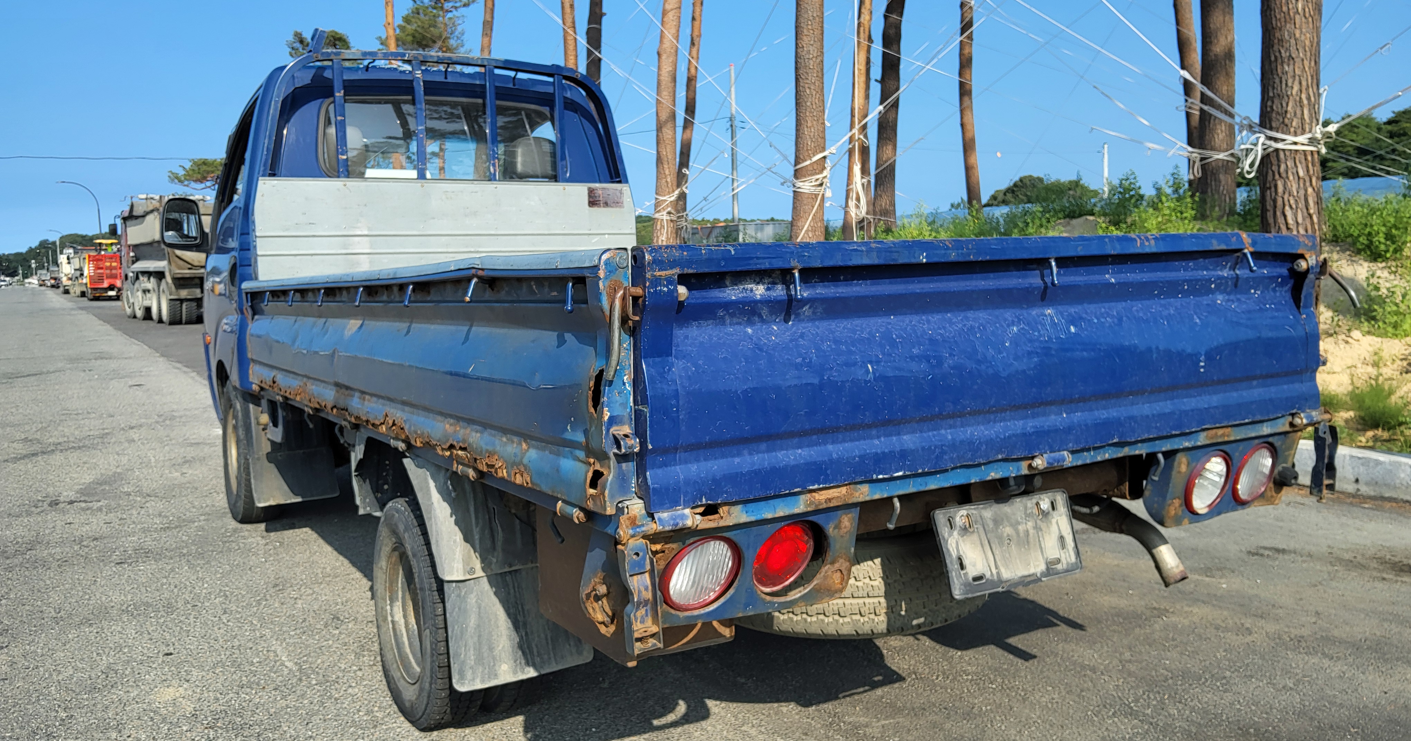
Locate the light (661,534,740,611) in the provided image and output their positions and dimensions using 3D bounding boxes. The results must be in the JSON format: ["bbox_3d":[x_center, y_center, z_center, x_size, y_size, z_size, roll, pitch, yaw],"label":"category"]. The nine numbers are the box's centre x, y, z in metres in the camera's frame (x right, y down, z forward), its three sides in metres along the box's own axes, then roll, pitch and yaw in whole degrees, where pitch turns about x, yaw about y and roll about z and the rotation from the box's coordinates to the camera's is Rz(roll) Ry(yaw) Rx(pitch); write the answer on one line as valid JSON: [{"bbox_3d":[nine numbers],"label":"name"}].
[{"bbox_3d":[-0.012,0.297,1.563,0.134,0.134,0.050,-5,20,-31],"label":"light"}]

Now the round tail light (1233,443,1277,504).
[{"bbox_3d":[1.164,0.224,2.266,0.137,0.137,0.050,-5,20,-31],"label":"round tail light"}]

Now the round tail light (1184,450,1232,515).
[{"bbox_3d":[1.027,0.232,2.184,0.137,0.137,0.050,-5,20,-31],"label":"round tail light"}]

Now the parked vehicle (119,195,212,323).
[{"bbox_3d":[-14.037,-3.048,28.928,2.500,3.300,8.800,-5,7,-34],"label":"parked vehicle"}]

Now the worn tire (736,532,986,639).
[{"bbox_3d":[0.301,0.399,2.372,0.650,0.190,0.650,-1,6,0],"label":"worn tire"}]

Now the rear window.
[{"bbox_3d":[-1.108,-0.969,4.586,1.070,0.390,0.060,-5,7,-31],"label":"rear window"}]

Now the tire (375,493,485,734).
[{"bbox_3d":[-0.686,0.588,2.653,0.150,0.565,0.565,-5,7,-31],"label":"tire"}]

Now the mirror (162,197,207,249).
[{"bbox_3d":[-2.508,-0.717,5.109,0.190,0.240,0.100,-6,7,-41],"label":"mirror"}]

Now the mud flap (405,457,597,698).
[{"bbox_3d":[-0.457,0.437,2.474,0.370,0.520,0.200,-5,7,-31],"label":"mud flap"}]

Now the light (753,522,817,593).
[{"bbox_3d":[0.115,0.289,1.639,0.125,0.125,0.050,-5,21,-35],"label":"light"}]

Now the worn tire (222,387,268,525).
[{"bbox_3d":[-2.062,0.359,4.883,0.195,0.650,0.650,-5,7,-31],"label":"worn tire"}]

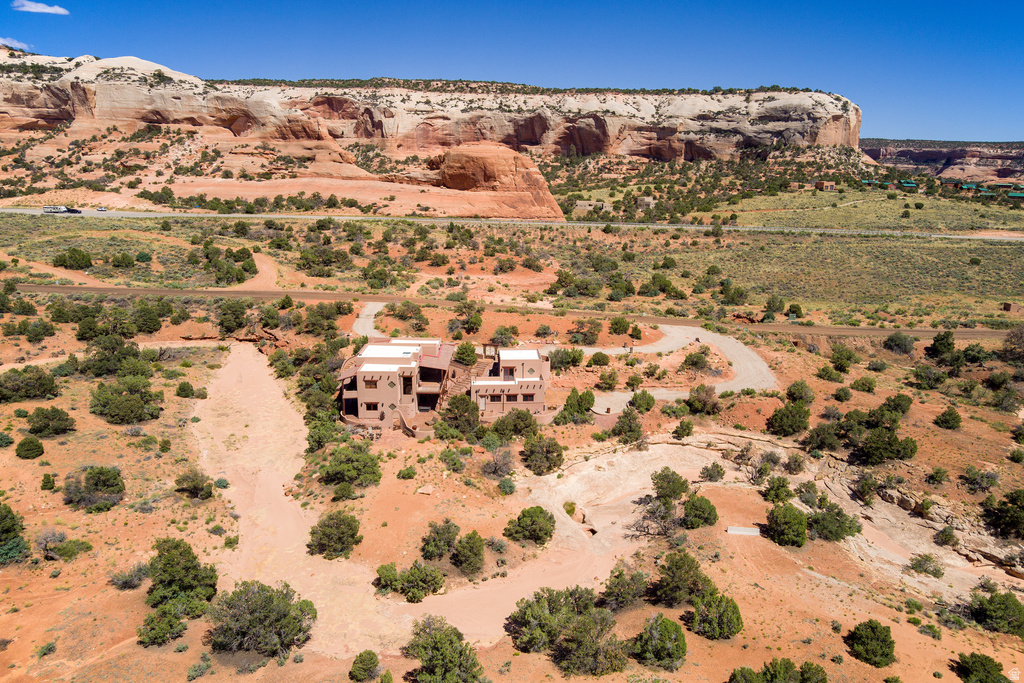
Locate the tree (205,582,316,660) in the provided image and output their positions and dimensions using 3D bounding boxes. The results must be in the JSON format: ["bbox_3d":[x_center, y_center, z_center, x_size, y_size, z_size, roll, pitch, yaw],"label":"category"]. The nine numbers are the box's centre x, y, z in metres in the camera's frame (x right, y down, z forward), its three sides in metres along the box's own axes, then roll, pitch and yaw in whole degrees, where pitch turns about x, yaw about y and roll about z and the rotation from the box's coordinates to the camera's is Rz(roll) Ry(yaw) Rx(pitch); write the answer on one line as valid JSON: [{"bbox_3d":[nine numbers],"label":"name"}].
[{"bbox_3d":[-19.760,22.020,51.830,8.400,5.290,7.310,0,15,0],"label":"tree"}]

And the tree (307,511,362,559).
[{"bbox_3d":[-17.740,19.290,65.410,5.400,4.430,4.970,0,15,0],"label":"tree"}]

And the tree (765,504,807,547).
[{"bbox_3d":[26.990,18.160,64.580,4.050,4.050,4.050,0,15,0],"label":"tree"}]

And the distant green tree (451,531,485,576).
[{"bbox_3d":[-4.140,19.940,61.540,3.010,4.210,3.010,0,15,0],"label":"distant green tree"}]

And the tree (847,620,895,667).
[{"bbox_3d":[27.060,22.730,49.240,3.390,3.290,3.390,0,15,0],"label":"tree"}]

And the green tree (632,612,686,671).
[{"bbox_3d":[11.210,22.720,49.550,3.940,4.140,3.940,0,15,0],"label":"green tree"}]

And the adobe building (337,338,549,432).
[{"bbox_3d":[-9.900,5.580,96.450,29.500,8.800,14.500,0,15,0],"label":"adobe building"}]

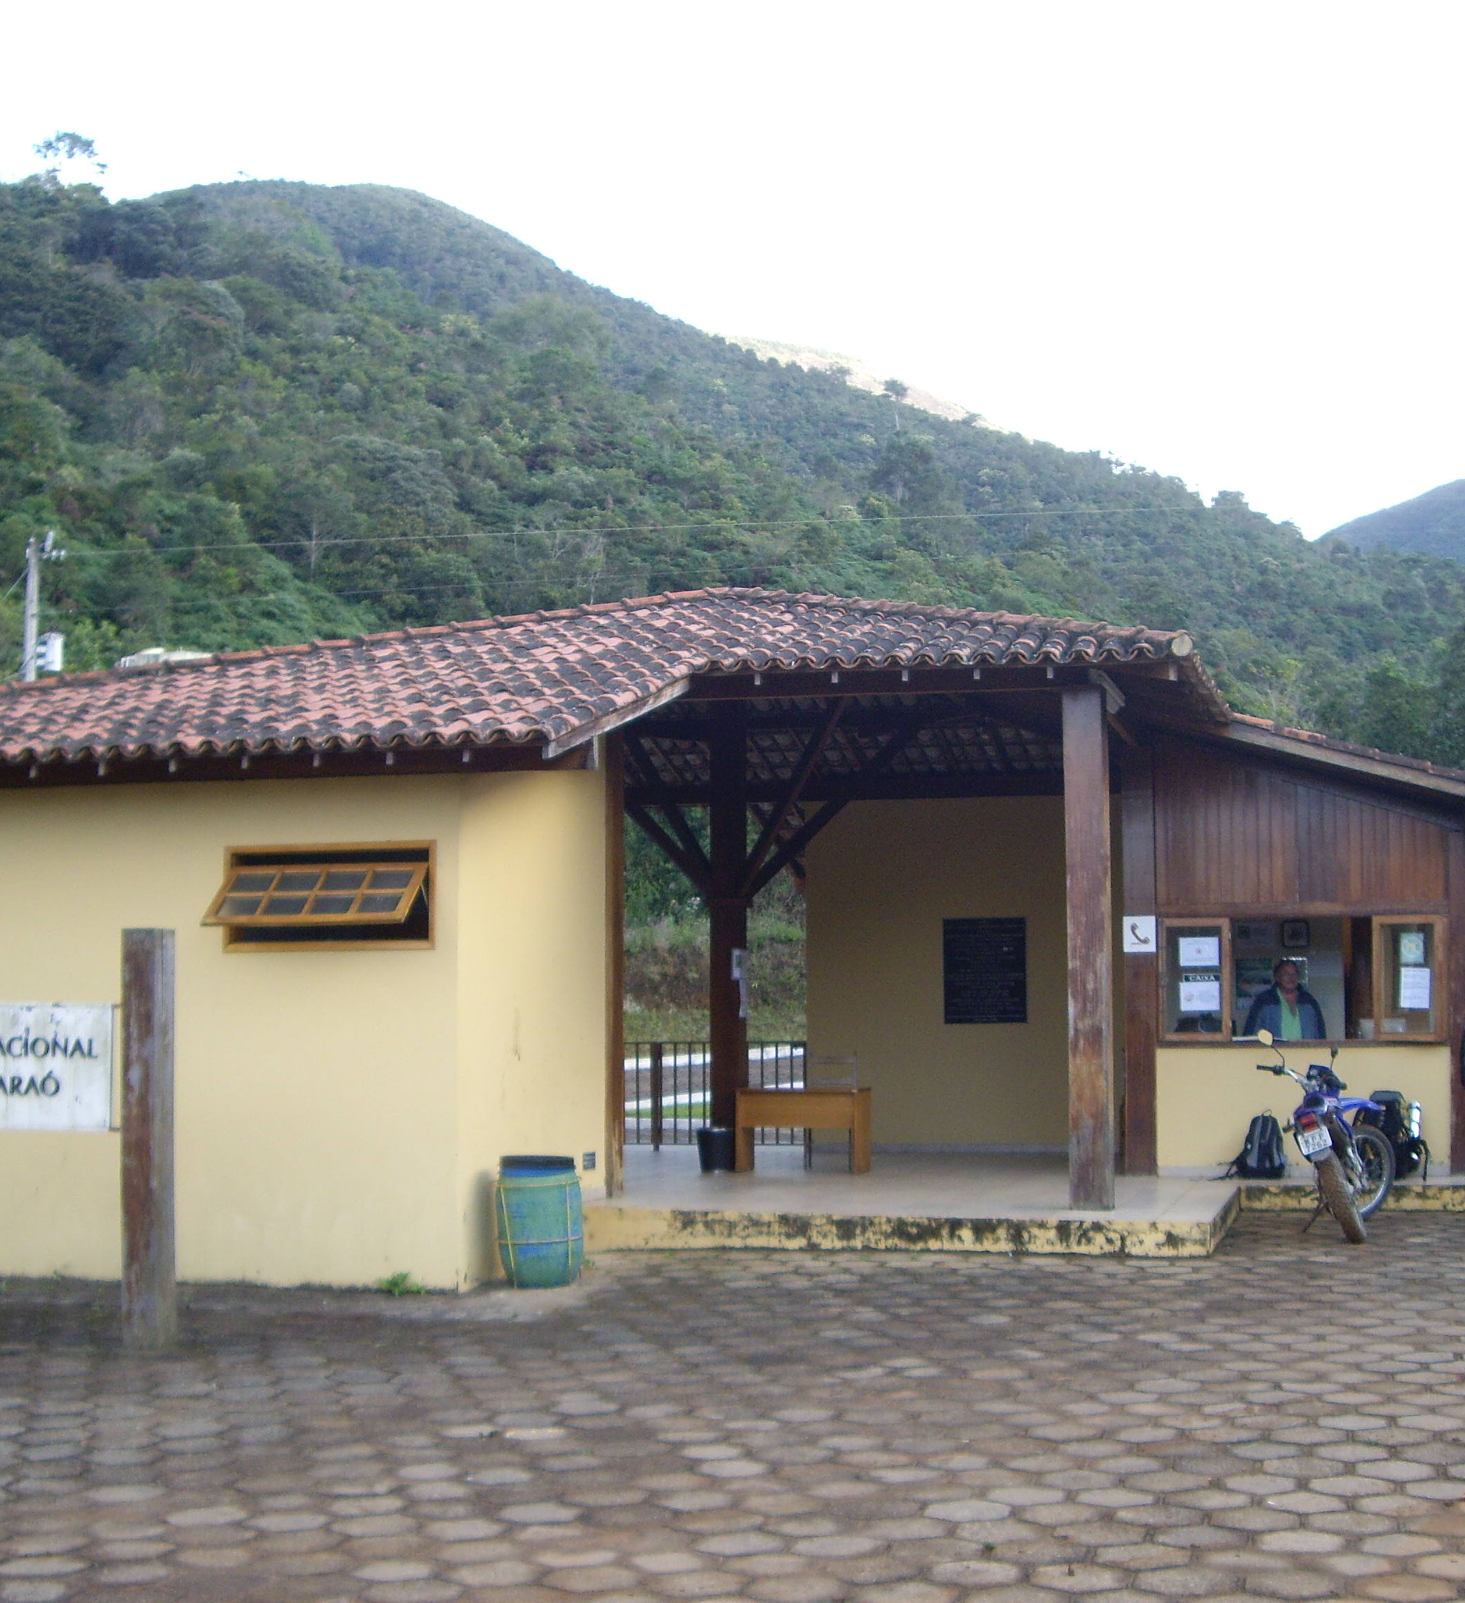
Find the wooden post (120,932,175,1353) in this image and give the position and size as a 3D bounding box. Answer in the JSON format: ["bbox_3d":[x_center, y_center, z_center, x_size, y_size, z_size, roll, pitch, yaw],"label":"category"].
[{"bbox_3d":[-2.834,1.621,11.400,0.187,1.999,0.187,-1,-5,13],"label":"wooden post"}]

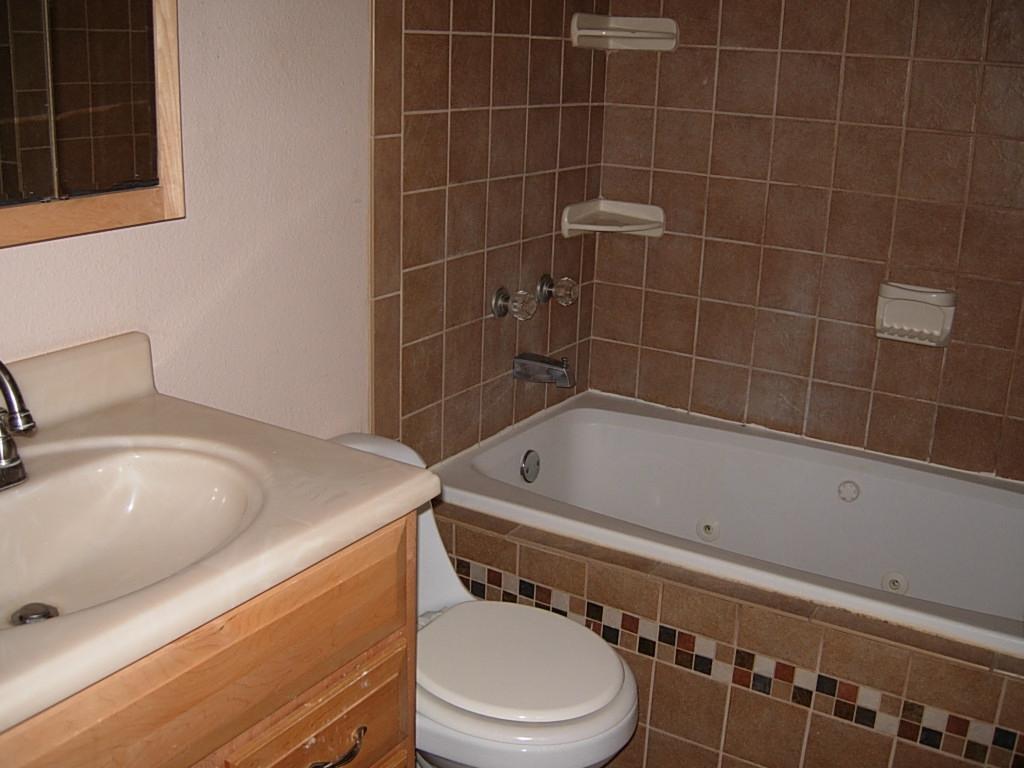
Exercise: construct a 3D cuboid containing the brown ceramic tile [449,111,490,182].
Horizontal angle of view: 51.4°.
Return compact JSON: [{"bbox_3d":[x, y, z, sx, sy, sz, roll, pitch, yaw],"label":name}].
[{"bbox_3d":[-0.092,-0.500,2.252,0.010,0.151,0.151,12,20,30],"label":"brown ceramic tile"}]

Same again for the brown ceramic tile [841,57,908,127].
[{"bbox_3d":[0.814,-0.654,2.384,0.151,0.151,0.010,12,20,30],"label":"brown ceramic tile"}]

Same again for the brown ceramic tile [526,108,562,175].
[{"bbox_3d":[0.070,-0.575,2.510,0.010,0.152,0.152,12,20,30],"label":"brown ceramic tile"}]

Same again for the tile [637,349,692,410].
[{"bbox_3d":[0.409,-0.015,2.835,0.152,0.145,0.010,12,20,30],"label":"tile"}]

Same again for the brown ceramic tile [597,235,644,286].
[{"bbox_3d":[0.290,-0.338,2.817,0.145,0.152,0.010,12,20,30],"label":"brown ceramic tile"}]

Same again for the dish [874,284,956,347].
[{"bbox_3d":[0.912,-0.158,2.414,0.160,0.118,0.060,12,20,30],"label":"dish"}]

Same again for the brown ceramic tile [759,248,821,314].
[{"bbox_3d":[0.679,-0.249,2.589,0.152,0.152,0.010,12,20,30],"label":"brown ceramic tile"}]

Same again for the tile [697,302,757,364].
[{"bbox_3d":[0.549,-0.132,2.733,0.152,0.152,0.010,13,20,30],"label":"tile"}]

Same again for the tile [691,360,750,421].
[{"bbox_3d":[0.539,0.015,2.757,0.152,0.148,0.010,12,20,30],"label":"tile"}]

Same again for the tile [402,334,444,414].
[{"bbox_3d":[-0.194,-0.020,2.246,0.009,0.153,0.152,12,20,30],"label":"tile"}]

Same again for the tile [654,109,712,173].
[{"bbox_3d":[0.427,-0.603,2.650,0.152,0.152,0.010,12,20,30],"label":"tile"}]

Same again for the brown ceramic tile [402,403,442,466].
[{"bbox_3d":[-0.199,0.123,2.334,0.010,0.142,0.152,13,20,30],"label":"brown ceramic tile"}]

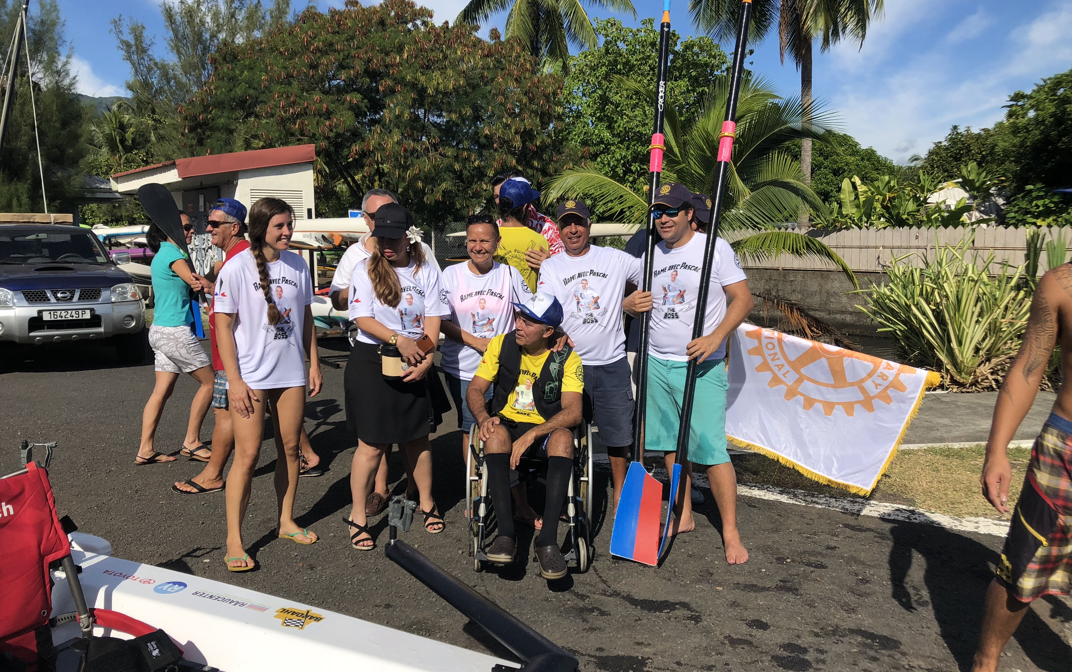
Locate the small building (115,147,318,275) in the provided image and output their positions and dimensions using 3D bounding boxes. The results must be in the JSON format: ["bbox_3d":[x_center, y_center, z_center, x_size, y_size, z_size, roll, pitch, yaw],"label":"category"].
[{"bbox_3d":[-6.396,-2.057,16.966,2.491,3.100,4.500,-7,9,-39],"label":"small building"}]

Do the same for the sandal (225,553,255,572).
[{"bbox_3d":[-1.406,1.036,4.081,0.090,0.060,0.240,-5,8,-26],"label":"sandal"}]

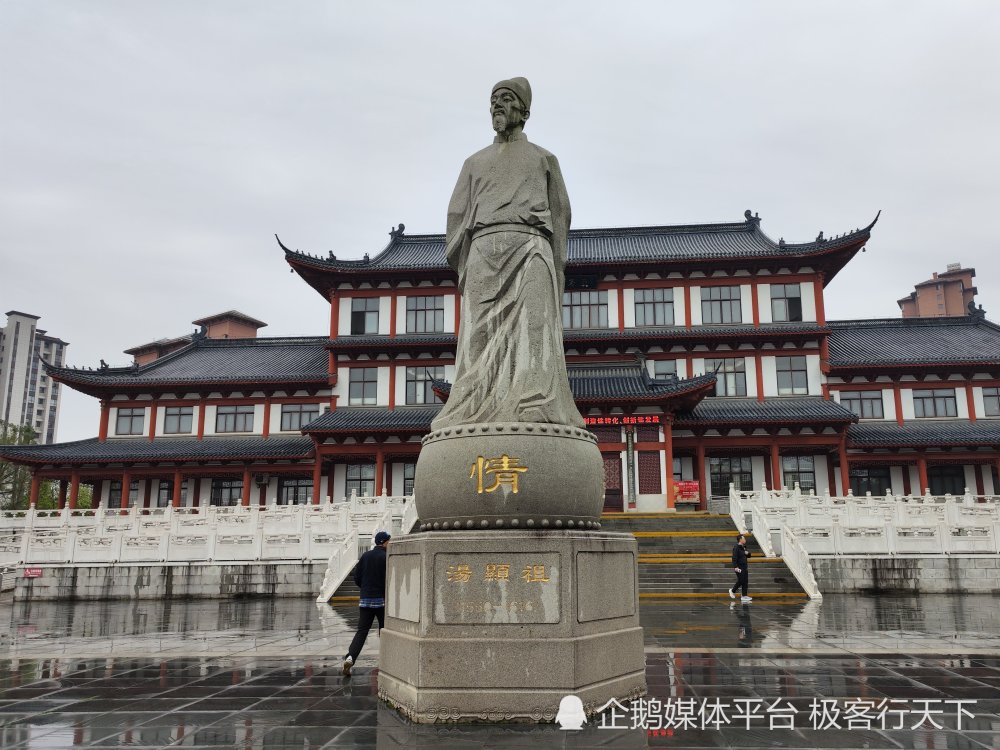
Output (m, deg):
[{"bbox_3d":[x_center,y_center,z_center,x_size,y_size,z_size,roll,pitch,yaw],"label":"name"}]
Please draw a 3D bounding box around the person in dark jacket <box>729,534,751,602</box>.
[{"bbox_3d":[6.351,5.099,18.419,0.580,1.700,0.480,-3,-13,10],"label":"person in dark jacket"}]

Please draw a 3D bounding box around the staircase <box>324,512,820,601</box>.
[{"bbox_3d":[2.274,5.783,23.089,13.000,2.500,9.300,-1,-13,4],"label":"staircase"}]

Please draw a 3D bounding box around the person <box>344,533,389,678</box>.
[{"bbox_3d":[-1.608,2.957,9.069,0.580,1.730,0.720,-7,-15,26],"label":"person"}]

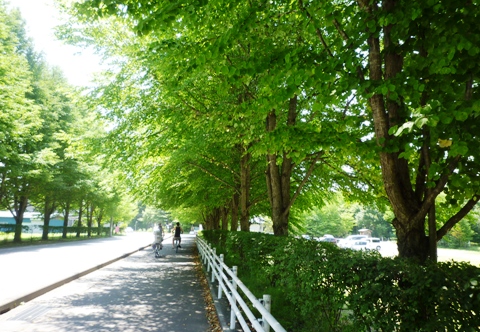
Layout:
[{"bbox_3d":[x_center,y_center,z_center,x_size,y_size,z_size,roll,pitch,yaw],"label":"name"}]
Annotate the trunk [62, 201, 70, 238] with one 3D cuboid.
[{"bbox_3d":[-21.191,6.542,42.525,0.890,4.600,0.800,2,-10,-8],"label":"trunk"}]

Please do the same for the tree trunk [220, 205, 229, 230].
[{"bbox_3d":[-1.201,4.712,27.825,0.570,3.230,0.510,2,-10,-8],"label":"tree trunk"}]

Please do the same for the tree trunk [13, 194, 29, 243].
[{"bbox_3d":[-19.595,4.683,31.026,1.270,4.260,1.140,2,-10,-8],"label":"tree trunk"}]

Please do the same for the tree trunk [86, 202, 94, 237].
[{"bbox_3d":[-22.748,8.139,52.981,1.050,5.100,0.950,2,-10,-8],"label":"tree trunk"}]

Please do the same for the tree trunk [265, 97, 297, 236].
[{"bbox_3d":[1.239,0.494,10.800,0.870,5.610,0.790,2,-10,-8],"label":"tree trunk"}]

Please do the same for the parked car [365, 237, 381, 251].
[{"bbox_3d":[16.435,9.963,44.000,3.800,1.600,1.600,1,-10,-5],"label":"parked car"}]

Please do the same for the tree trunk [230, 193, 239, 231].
[{"bbox_3d":[-0.310,3.441,21.640,0.450,3.580,0.410,2,-10,-8],"label":"tree trunk"}]

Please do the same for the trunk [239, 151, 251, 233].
[{"bbox_3d":[0.257,1.835,17.720,0.510,5.380,0.460,2,-10,-8],"label":"trunk"}]

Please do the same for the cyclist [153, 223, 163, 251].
[{"bbox_3d":[-3.951,3.389,16.665,0.520,1.310,0.850,2,-10,-8],"label":"cyclist"}]

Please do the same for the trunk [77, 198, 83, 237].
[{"bbox_3d":[-22.033,7.134,47.838,0.810,5.290,0.730,2,-10,-8],"label":"trunk"}]

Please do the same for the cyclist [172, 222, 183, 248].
[{"bbox_3d":[-3.582,4.002,19.873,0.600,1.480,0.850,2,-10,-8],"label":"cyclist"}]

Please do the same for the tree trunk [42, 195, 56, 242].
[{"bbox_3d":[-20.243,5.566,37.021,1.320,4.610,1.190,2,-10,-8],"label":"tree trunk"}]

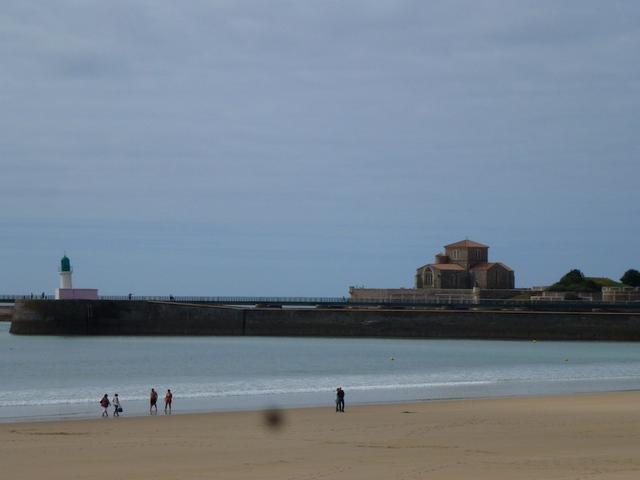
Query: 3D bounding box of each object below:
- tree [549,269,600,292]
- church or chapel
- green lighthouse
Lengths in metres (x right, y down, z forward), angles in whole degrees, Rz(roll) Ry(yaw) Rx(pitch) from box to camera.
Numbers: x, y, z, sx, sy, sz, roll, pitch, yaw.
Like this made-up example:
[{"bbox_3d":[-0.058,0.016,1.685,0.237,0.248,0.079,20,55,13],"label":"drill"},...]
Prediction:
[{"bbox_3d":[85.151,13.551,965.000,17.000,8.000,13.000,1,-1,0],"label":"tree"},{"bbox_3d":[47.604,7.793,951.412,26.800,16.600,30.800,0,-2,42],"label":"church or chapel"},{"bbox_3d":[-59.562,7.723,675.000,3.100,8.700,3.100,1,-1,0],"label":"green lighthouse"}]

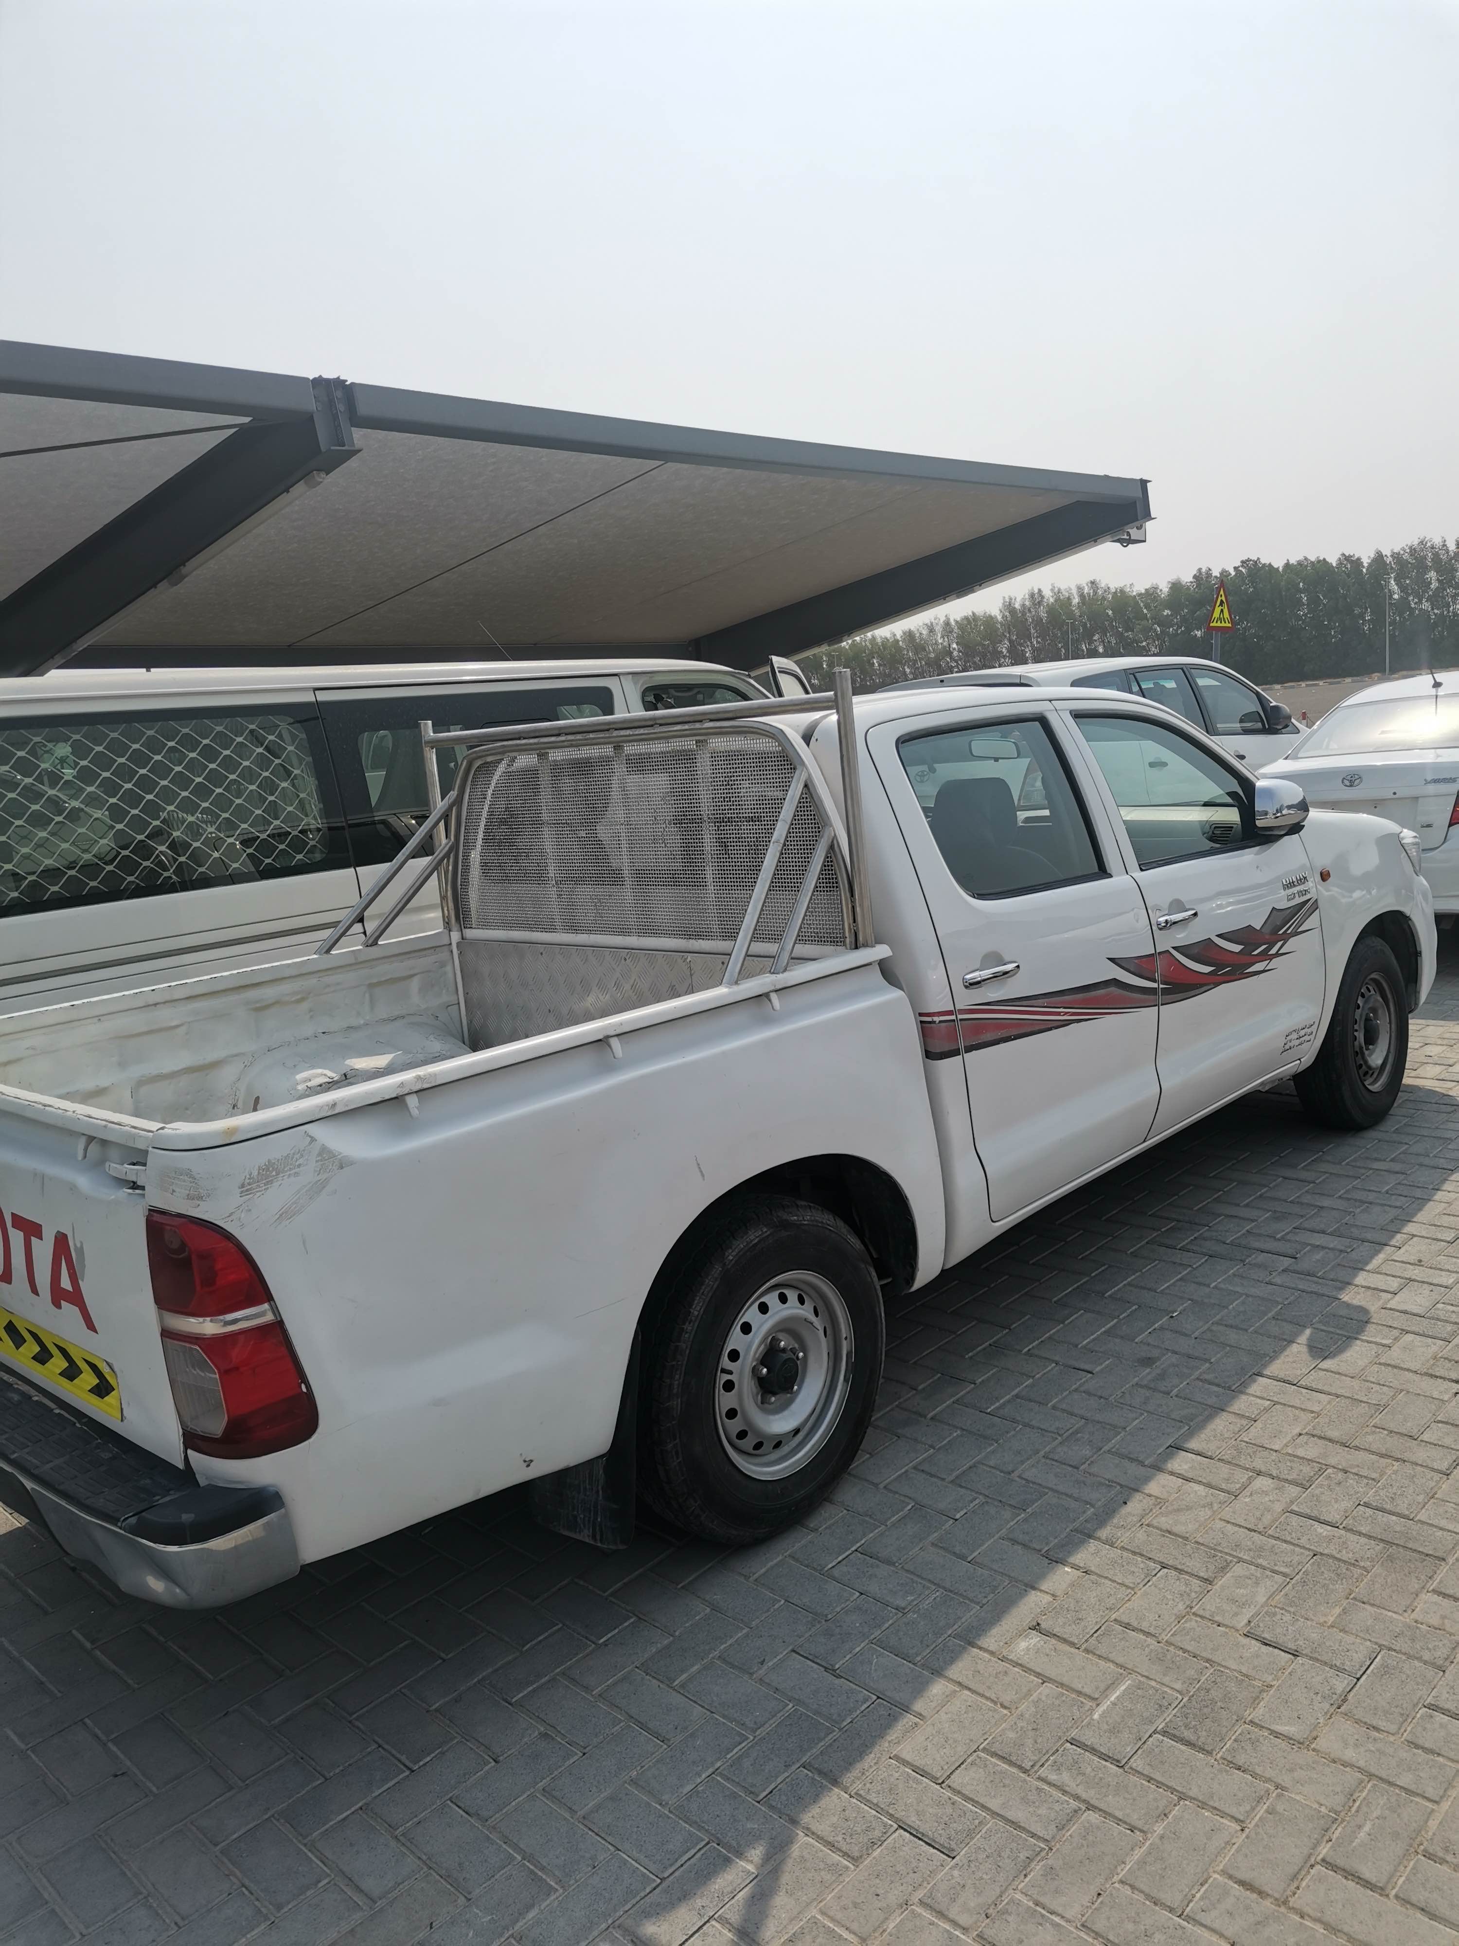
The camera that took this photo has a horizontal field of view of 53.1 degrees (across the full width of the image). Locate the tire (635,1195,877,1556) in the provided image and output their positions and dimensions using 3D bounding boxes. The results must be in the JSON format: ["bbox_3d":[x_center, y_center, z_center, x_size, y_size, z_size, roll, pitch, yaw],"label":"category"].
[{"bbox_3d":[0.047,0.804,2.999,0.205,0.660,0.660,4,14,44],"label":"tire"}]

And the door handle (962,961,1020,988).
[{"bbox_3d":[0.590,0.004,3.299,0.050,0.045,0.225,4,14,44],"label":"door handle"}]

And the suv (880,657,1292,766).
[{"bbox_3d":[2.918,-1.498,11.064,4.500,1.690,1.820,-16,14,-43],"label":"suv"}]

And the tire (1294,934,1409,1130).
[{"bbox_3d":[2.176,0.209,5.151,0.205,0.660,0.660,4,14,44],"label":"tire"}]

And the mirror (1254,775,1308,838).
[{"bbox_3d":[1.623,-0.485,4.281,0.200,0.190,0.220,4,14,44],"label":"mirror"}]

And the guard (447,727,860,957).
[{"bbox_3d":[-0.283,-0.331,3.614,1.440,0.530,0.050,4,14,44],"label":"guard"}]

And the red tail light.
[{"bbox_3d":[-0.741,0.523,2.153,0.210,0.390,0.160,4,14,44],"label":"red tail light"}]

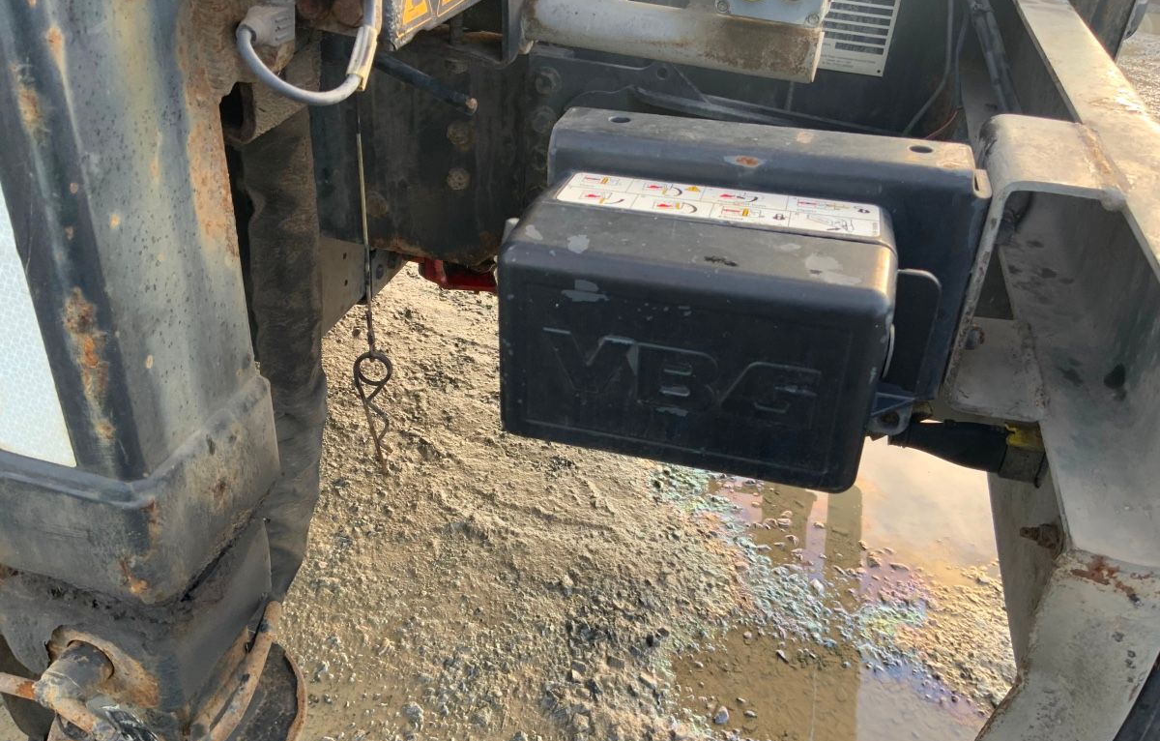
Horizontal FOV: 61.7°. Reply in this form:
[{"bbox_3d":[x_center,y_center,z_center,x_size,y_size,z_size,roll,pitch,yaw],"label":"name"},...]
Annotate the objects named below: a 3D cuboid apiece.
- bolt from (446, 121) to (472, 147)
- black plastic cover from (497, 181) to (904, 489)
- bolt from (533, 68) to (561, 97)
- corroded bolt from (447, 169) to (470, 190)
[{"bbox_3d":[-0.129,-0.253,1.040,0.026,0.026,0.015,9,30,13],"label":"bolt"},{"bbox_3d":[0.103,-0.046,0.819,0.285,0.162,0.205,9,30,13],"label":"black plastic cover"},{"bbox_3d":[-0.042,-0.361,1.215,0.034,0.034,0.019,9,30,13],"label":"bolt"},{"bbox_3d":[-0.133,-0.208,1.064,0.026,0.026,0.015,9,30,13],"label":"corroded bolt"}]

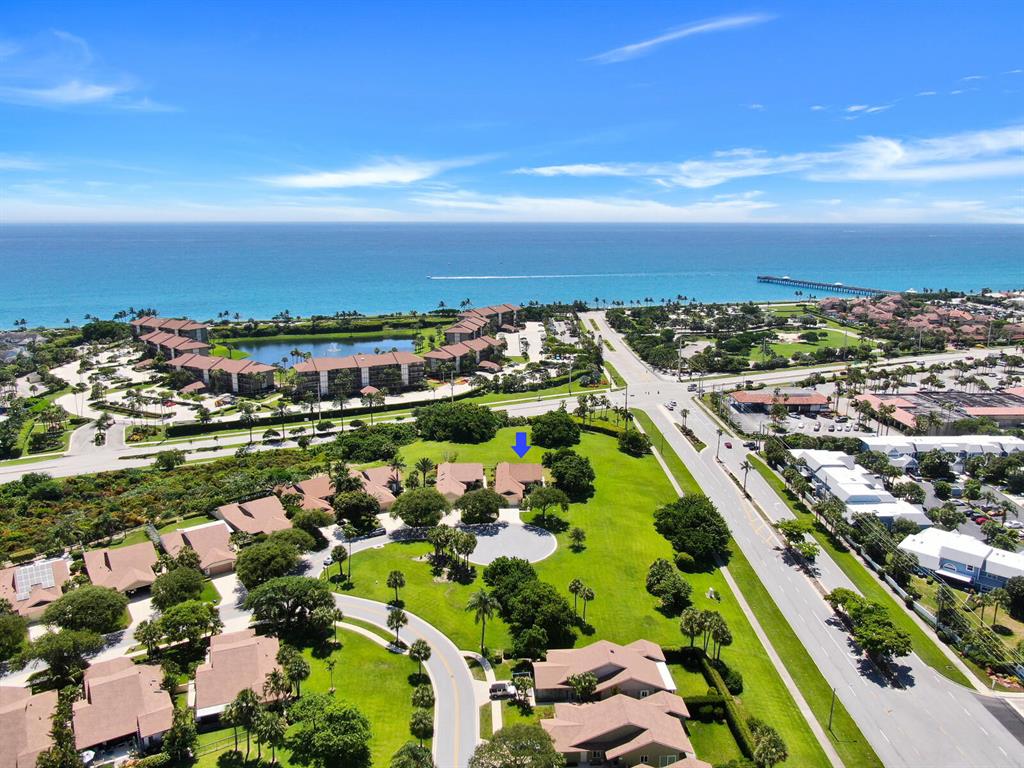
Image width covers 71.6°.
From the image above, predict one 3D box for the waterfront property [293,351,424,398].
[{"bbox_3d":[-78.520,-6.760,367.390,65.000,15.800,18.000,-6,14,-26],"label":"waterfront property"}]

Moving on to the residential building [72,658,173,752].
[{"bbox_3d":[-67.700,54.760,123.290,15.200,5.800,25.800,-8,15,-30],"label":"residential building"}]

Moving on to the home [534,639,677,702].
[{"bbox_3d":[15.900,50.771,126.751,24.000,5.800,13.600,-1,13,-3],"label":"home"}]

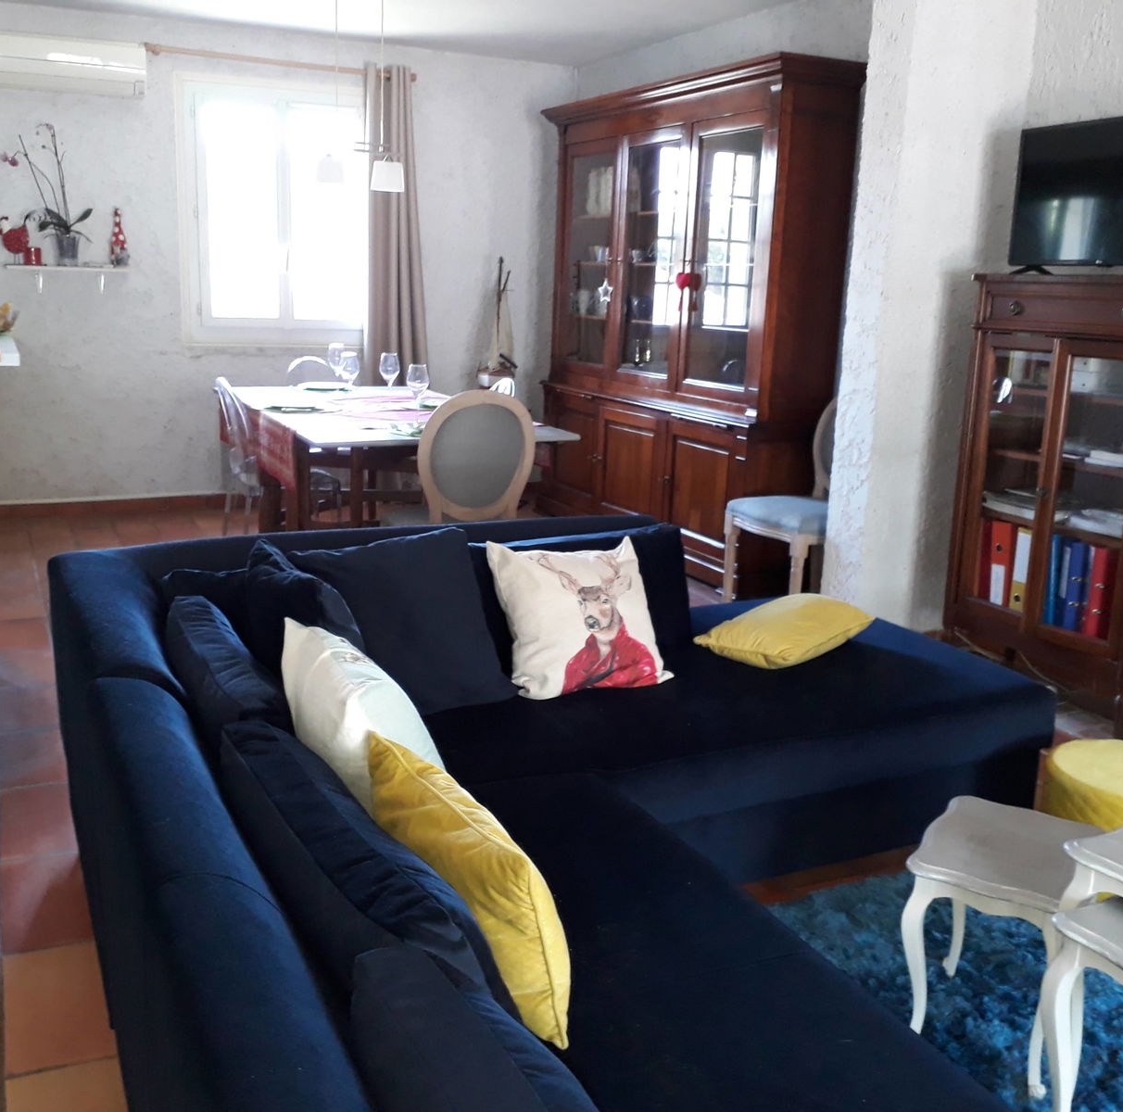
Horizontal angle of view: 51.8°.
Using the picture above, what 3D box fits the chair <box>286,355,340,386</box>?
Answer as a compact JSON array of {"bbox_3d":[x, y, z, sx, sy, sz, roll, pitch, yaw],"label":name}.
[{"bbox_3d":[-1.187,-0.516,5.677,0.400,0.890,0.510,-5,15,-26],"label":"chair"}]

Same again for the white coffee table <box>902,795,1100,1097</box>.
[{"bbox_3d":[0.792,0.692,2.063,0.290,0.370,0.355,11,16,33],"label":"white coffee table"}]

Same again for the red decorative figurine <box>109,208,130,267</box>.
[{"bbox_3d":[-2.252,-1.616,5.871,0.100,0.290,0.090,-5,15,-26],"label":"red decorative figurine"}]

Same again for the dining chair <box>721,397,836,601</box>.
[{"bbox_3d":[0.995,-0.206,4.487,0.550,0.970,0.490,-6,16,-30],"label":"dining chair"}]

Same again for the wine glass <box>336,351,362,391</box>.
[{"bbox_3d":[-0.997,-0.853,5.446,0.090,0.210,0.090,-5,15,-26],"label":"wine glass"}]

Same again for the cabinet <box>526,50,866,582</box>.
[{"bbox_3d":[0.509,-1.128,5.682,0.480,2.173,2.100,-5,15,-26],"label":"cabinet"}]

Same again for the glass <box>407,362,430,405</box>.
[{"bbox_3d":[-0.559,-0.645,4.530,0.087,0.215,0.087,-5,15,-26],"label":"glass"}]

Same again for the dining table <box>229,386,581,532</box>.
[{"bbox_3d":[-0.804,-0.276,5.124,1.000,0.750,1.950,-5,15,-28],"label":"dining table"}]

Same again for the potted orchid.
[{"bbox_3d":[-2.558,-1.808,5.795,0.380,0.680,0.240,-5,15,-26],"label":"potted orchid"}]

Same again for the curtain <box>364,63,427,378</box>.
[{"bbox_3d":[-0.926,-1.507,6.670,0.400,2.400,0.160,-5,15,-26],"label":"curtain"}]

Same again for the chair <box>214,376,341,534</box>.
[{"bbox_3d":[-1.168,-0.293,4.845,0.530,0.900,0.410,-5,15,-26],"label":"chair"}]

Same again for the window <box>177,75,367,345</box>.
[{"bbox_3d":[-1.521,-1.843,6.294,1.070,1.380,0.100,-5,15,-26],"label":"window"}]

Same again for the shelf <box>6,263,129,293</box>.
[{"bbox_3d":[-2.470,-1.390,5.816,0.575,0.140,0.190,-5,15,-26],"label":"shelf"}]

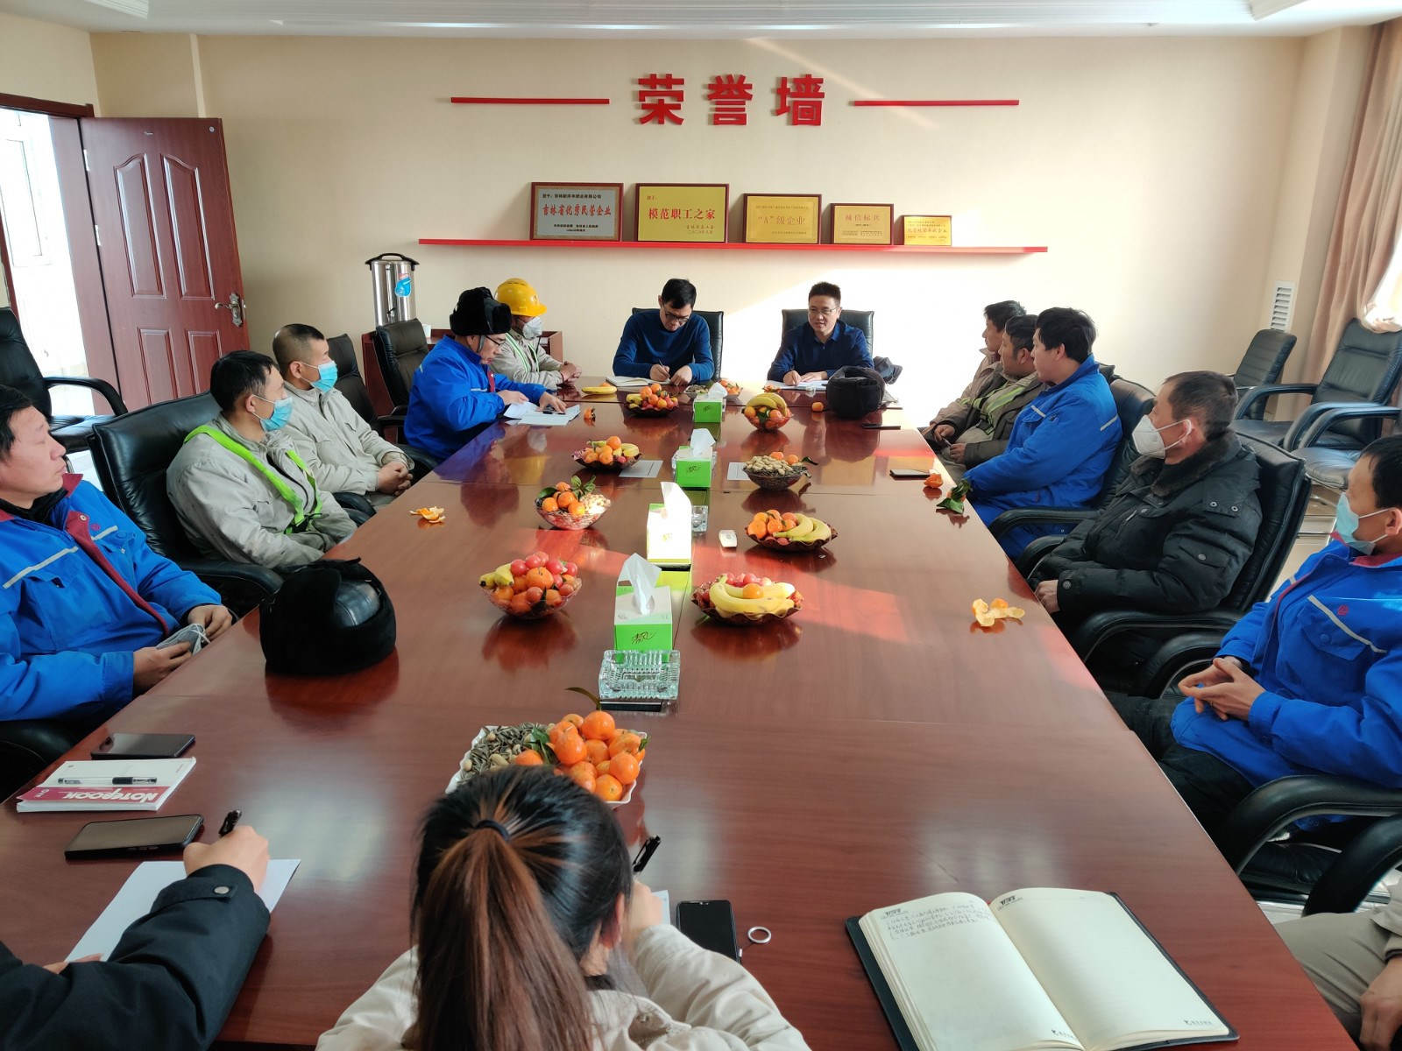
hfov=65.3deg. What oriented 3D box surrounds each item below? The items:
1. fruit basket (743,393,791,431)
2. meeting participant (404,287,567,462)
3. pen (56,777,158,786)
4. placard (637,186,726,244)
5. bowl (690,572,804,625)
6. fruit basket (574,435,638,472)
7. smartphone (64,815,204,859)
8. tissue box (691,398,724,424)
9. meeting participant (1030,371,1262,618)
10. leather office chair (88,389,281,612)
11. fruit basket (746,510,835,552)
[{"bbox_3d":[0.286,-0.481,4.639,0.203,0.136,0.203,2,16,3],"label":"fruit basket"},{"bbox_3d":[-0.981,-0.349,4.731,0.800,1.300,0.620,2,16,3],"label":"meeting participant"},{"bbox_3d":[-0.928,0.400,1.712,0.150,0.011,0.011,0,16,-3],"label":"pen"},{"bbox_3d":[-0.110,-1.866,6.556,0.557,0.342,0.030,1,6,3],"label":"placard"},{"bbox_3d":[0.104,0.159,2.485,0.256,0.096,0.256,0,16,0],"label":"bowl"},{"bbox_3d":[-0.333,-0.261,3.866,0.235,0.114,0.235,1,17,3],"label":"fruit basket"},{"bbox_3d":[-0.822,0.451,1.589,0.160,0.009,0.077,-2,16,-9],"label":"smartphone"},{"bbox_3d":[0.038,-0.509,4.748,0.112,0.086,0.222,2,16,3],"label":"tissue box"},{"bbox_3d":[1.043,0.224,2.890,0.780,1.270,0.580,2,16,5],"label":"meeting participant"},{"bbox_3d":[-1.228,0.220,3.148,0.670,1.080,0.630,4,17,13],"label":"leather office chair"},{"bbox_3d":[0.244,0.008,2.995,0.245,0.097,0.245,1,17,3],"label":"fruit basket"}]

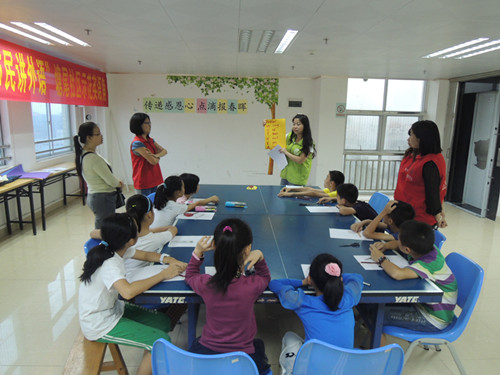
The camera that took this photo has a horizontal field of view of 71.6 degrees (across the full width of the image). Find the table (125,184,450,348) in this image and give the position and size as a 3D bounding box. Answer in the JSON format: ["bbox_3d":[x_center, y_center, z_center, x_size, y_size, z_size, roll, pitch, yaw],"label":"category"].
[{"bbox_3d":[0.165,0.615,3.128,1.525,0.760,2.740,1,11,-2],"label":"table"}]

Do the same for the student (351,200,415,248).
[{"bbox_3d":[1.037,0.575,2.644,0.580,1.050,0.430,2,11,7],"label":"student"}]

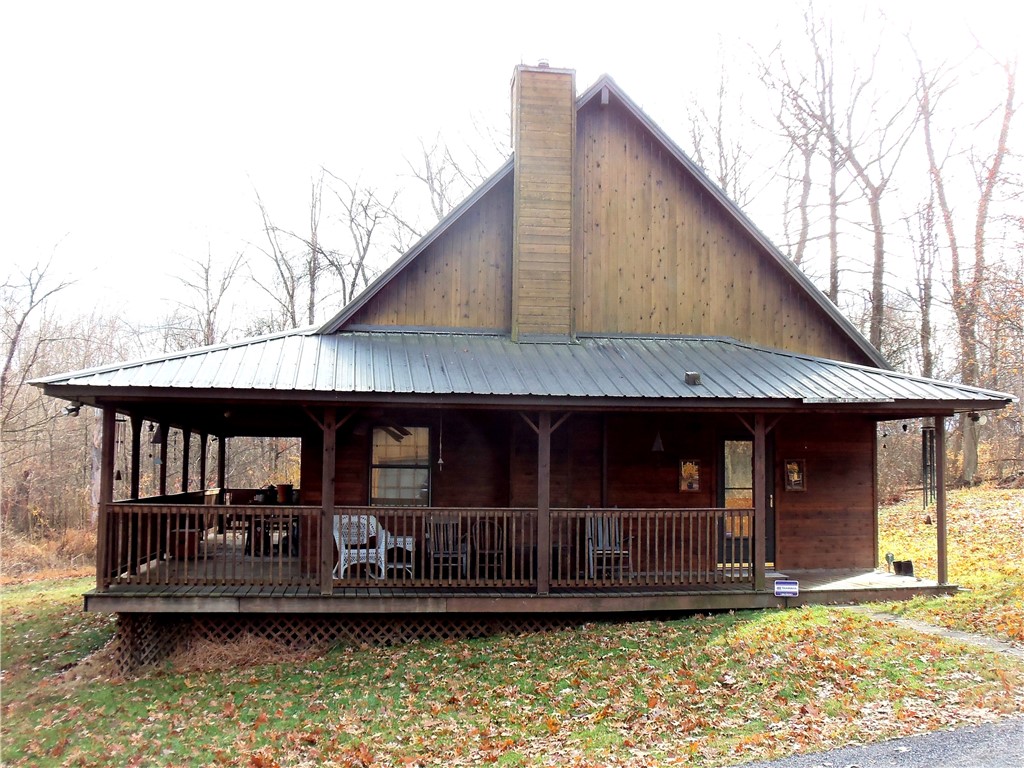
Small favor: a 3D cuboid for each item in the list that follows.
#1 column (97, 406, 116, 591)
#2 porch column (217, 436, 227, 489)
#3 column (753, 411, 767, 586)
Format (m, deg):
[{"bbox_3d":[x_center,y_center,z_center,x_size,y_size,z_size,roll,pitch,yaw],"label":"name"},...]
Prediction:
[{"bbox_3d":[-4.712,1.338,12.713,0.136,2.180,0.136,1,-5,-8],"label":"column"},{"bbox_3d":[-6.635,2.322,25.086,0.138,2.190,0.138,1,-5,-8],"label":"porch column"},{"bbox_3d":[3.129,1.490,13.878,0.140,2.180,0.140,1,-5,-8],"label":"column"}]

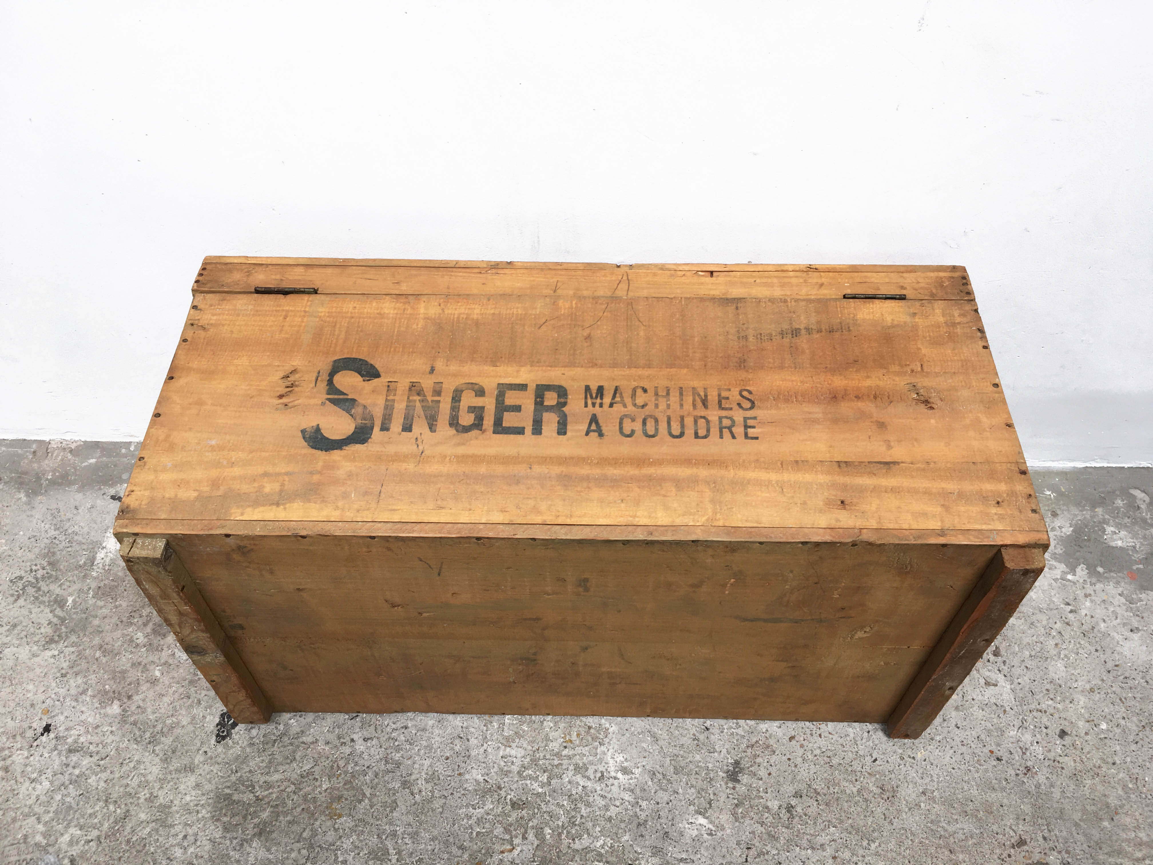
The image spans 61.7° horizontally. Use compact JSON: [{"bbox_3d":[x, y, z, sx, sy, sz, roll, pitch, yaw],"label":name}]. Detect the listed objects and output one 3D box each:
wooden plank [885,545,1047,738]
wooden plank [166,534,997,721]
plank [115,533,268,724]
[{"bbox_3d":[0.452,0.268,1.154,0.040,0.455,0.021,1,52,0],"label":"wooden plank"},{"bbox_3d":[0.004,0.244,1.163,0.902,0.466,0.016,1,52,0],"label":"wooden plank"},{"bbox_3d":[-0.442,0.256,1.159,0.044,0.455,0.021,1,52,0],"label":"plank"}]

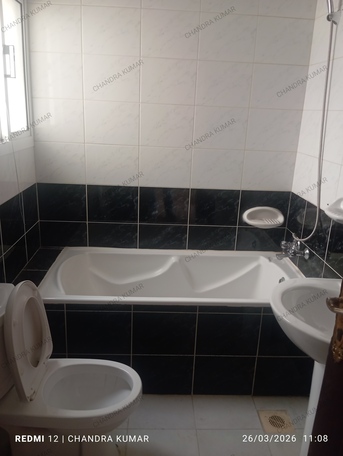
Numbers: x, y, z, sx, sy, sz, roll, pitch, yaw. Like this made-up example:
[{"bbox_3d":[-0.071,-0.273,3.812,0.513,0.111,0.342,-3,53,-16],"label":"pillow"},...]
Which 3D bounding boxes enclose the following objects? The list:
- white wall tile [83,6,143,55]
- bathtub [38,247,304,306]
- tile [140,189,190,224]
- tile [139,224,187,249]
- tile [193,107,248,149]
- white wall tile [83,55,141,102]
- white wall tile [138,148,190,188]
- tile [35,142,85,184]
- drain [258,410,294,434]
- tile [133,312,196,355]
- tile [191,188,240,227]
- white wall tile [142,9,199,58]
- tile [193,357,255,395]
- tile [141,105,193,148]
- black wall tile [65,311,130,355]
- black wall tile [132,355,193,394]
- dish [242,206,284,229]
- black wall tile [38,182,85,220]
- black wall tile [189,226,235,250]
[{"bbox_3d":[-0.338,-1.114,2.096,0.330,0.250,0.012,2,16,-3],"label":"white wall tile"},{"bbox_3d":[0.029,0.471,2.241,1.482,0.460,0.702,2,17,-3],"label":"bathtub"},{"bbox_3d":[-0.049,-0.141,2.402,0.330,0.249,0.010,2,16,-3],"label":"tile"},{"bbox_3d":[-0.058,0.063,2.462,0.330,0.173,0.010,2,16,-3],"label":"tile"},{"bbox_3d":[0.303,-0.619,2.285,0.331,0.252,0.010,2,17,-3],"label":"tile"},{"bbox_3d":[-0.344,-0.870,2.162,0.330,0.251,0.010,2,16,-3],"label":"white wall tile"},{"bbox_3d":[-0.039,-0.386,2.345,0.331,0.252,0.010,2,17,-3],"label":"white wall tile"},{"bbox_3d":[-0.686,-0.401,2.299,0.301,0.249,0.010,2,16,-3],"label":"tile"},{"bbox_3d":[0.523,0.973,1.844,0.153,0.012,0.149,2,16,-3],"label":"drain"},{"bbox_3d":[-0.036,0.547,1.903,0.330,0.249,0.010,2,16,-3],"label":"tile"},{"bbox_3d":[0.280,-0.133,2.405,0.330,0.250,0.012,2,16,-3],"label":"tile"},{"bbox_3d":[-0.005,-1.101,2.110,0.330,0.251,0.010,2,16,-3],"label":"white wall tile"},{"bbox_3d":[0.284,0.791,1.979,0.330,0.244,0.010,2,16,-3],"label":"tile"},{"bbox_3d":[-0.025,-0.619,2.247,0.330,0.251,0.010,2,16,-3],"label":"tile"},{"bbox_3d":[-0.365,0.534,1.879,0.330,0.250,0.010,2,16,-3],"label":"black wall tile"},{"bbox_3d":[-0.050,0.788,1.984,0.331,0.251,0.010,2,17,-3],"label":"black wall tile"},{"bbox_3d":[0.594,-0.058,2.376,0.268,0.127,0.110,2,16,-3],"label":"dish"},{"bbox_3d":[-0.697,-0.160,2.369,0.301,0.249,0.010,2,16,-3],"label":"black wall tile"},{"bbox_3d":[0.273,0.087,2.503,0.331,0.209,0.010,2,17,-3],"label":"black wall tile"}]

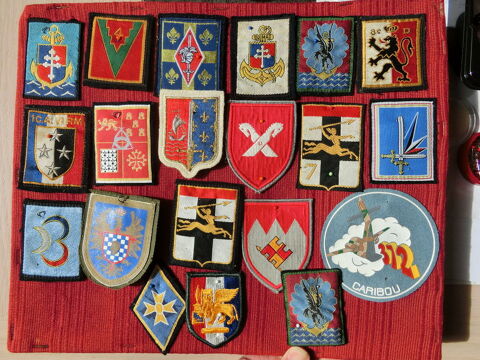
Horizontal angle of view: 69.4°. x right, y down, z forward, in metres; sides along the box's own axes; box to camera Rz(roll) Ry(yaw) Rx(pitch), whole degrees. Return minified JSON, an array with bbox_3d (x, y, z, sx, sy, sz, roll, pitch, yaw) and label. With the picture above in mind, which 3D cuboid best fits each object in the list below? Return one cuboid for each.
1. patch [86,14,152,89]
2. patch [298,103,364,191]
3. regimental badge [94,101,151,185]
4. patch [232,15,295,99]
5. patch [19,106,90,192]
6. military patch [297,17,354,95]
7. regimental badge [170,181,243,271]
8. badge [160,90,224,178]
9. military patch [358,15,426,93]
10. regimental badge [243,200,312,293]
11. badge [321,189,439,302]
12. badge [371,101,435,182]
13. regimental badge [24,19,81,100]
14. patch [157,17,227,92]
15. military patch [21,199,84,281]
[{"bbox_3d":[-0.109,-0.116,0.310,0.059,0.004,0.067,4,89,1],"label":"patch"},{"bbox_3d":[0.081,-0.029,0.304,0.057,0.004,0.077,2,89,1],"label":"patch"},{"bbox_3d":[-0.100,-0.032,0.303,0.055,0.004,0.073,-2,89,2],"label":"regimental badge"},{"bbox_3d":[0.019,-0.107,0.301,0.060,0.004,0.073,1,89,2],"label":"patch"},{"bbox_3d":[-0.164,-0.028,0.309,0.062,0.004,0.075,3,89,1],"label":"patch"},{"bbox_3d":[0.077,-0.110,0.306,0.052,0.004,0.070,1,89,1],"label":"military patch"},{"bbox_3d":[-0.029,0.041,0.304,0.060,0.004,0.075,5,89,1],"label":"regimental badge"},{"bbox_3d":[-0.043,-0.040,0.302,0.057,0.004,0.076,1,89,2],"label":"badge"},{"bbox_3d":[0.130,-0.108,0.298,0.058,0.004,0.066,-1,89,2],"label":"military patch"},{"bbox_3d":[0.034,0.059,0.303,0.062,0.004,0.082,0,89,1],"label":"regimental badge"},{"bbox_3d":[0.123,0.057,0.301,0.104,0.004,0.099,3,89,1],"label":"badge"},{"bbox_3d":[0.139,-0.033,0.296,0.057,0.004,0.072,0,89,2],"label":"badge"},{"bbox_3d":[-0.168,-0.108,0.311,0.051,0.004,0.071,2,89,1],"label":"regimental badge"},{"bbox_3d":[-0.042,-0.107,0.303,0.065,0.004,0.071,1,89,2],"label":"patch"},{"bbox_3d":[-0.164,0.053,0.303,0.056,0.004,0.070,1,89,2],"label":"military patch"}]

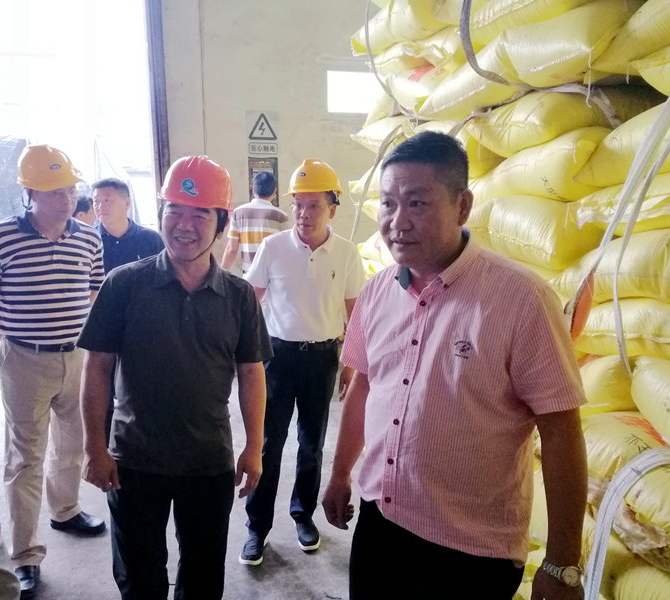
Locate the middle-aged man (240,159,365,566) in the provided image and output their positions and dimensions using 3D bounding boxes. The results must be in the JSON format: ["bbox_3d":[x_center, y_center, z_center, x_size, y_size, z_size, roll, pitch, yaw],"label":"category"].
[{"bbox_3d":[-0.139,0.290,2.641,0.540,1.760,0.400,-1,11,-7],"label":"middle-aged man"}]

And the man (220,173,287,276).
[{"bbox_3d":[-0.607,-0.109,4.815,0.550,1.730,0.420,1,11,7],"label":"man"}]

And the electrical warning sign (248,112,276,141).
[{"bbox_3d":[-0.651,-1.559,5.400,0.270,0.250,0.030,-2,11,-9],"label":"electrical warning sign"}]

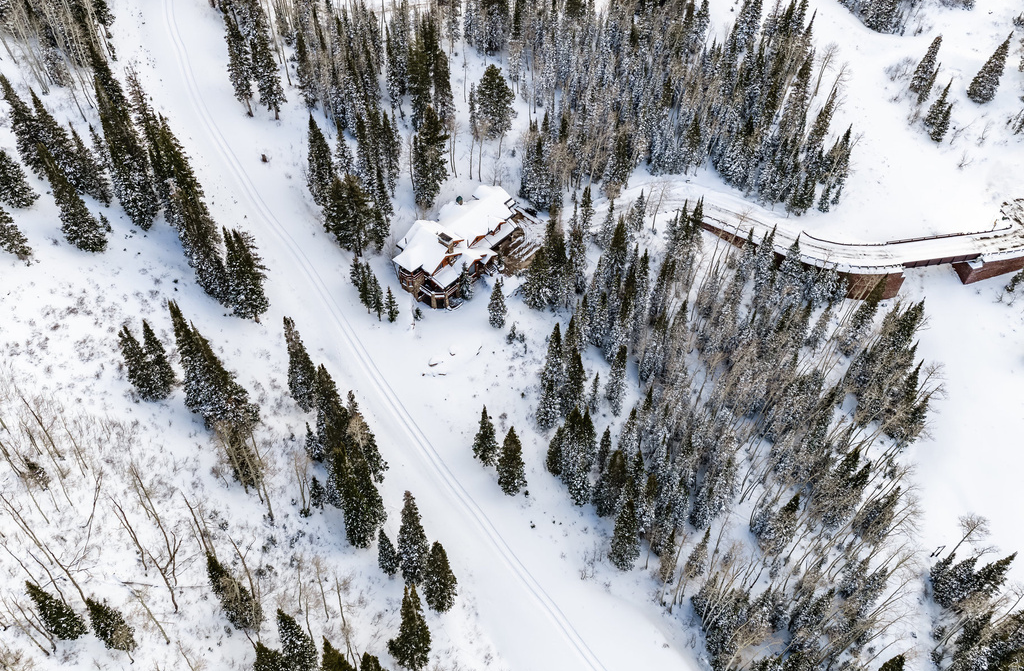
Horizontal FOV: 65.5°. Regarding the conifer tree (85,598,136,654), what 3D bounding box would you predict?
[{"bbox_3d":[-63.930,44.610,125.030,5.800,15.000,5.800,1,44,0],"label":"conifer tree"}]

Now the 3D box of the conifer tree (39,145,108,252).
[{"bbox_3d":[-84.950,-25.980,152.030,7.600,23.000,7.600,1,44,0],"label":"conifer tree"}]

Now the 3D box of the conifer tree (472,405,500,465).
[{"bbox_3d":[-3.750,13.530,112.110,3.780,11.810,3.780,2,45,0],"label":"conifer tree"}]

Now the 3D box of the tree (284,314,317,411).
[{"bbox_3d":[-30.970,4.000,113.210,4.500,18.500,4.500,2,45,0],"label":"tree"}]

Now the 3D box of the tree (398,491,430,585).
[{"bbox_3d":[-12.520,24.450,97.770,4.400,19.050,4.400,2,45,0],"label":"tree"}]

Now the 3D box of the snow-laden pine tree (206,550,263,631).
[{"bbox_3d":[-36.490,31.510,101.670,6.200,15.800,6.200,1,44,0],"label":"snow-laden pine tree"}]

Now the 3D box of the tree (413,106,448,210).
[{"bbox_3d":[-15.070,-32.030,142.710,6.300,20.530,6.300,2,45,0],"label":"tree"}]

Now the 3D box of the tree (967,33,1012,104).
[{"bbox_3d":[108.830,-60.190,179.220,6.600,16.350,6.600,2,45,0],"label":"tree"}]

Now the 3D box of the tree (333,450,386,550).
[{"bbox_3d":[-20.160,19.950,101.180,6.500,18.440,6.500,2,45,0],"label":"tree"}]

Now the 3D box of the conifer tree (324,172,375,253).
[{"bbox_3d":[-30.380,-22.560,145.180,8.800,15.820,8.800,1,44,0],"label":"conifer tree"}]

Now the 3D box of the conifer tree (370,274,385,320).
[{"bbox_3d":[-23.320,-6.480,135.860,3.000,10.200,3.000,1,44,0],"label":"conifer tree"}]

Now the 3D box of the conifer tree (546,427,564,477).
[{"bbox_3d":[6.980,16.790,117.120,4.000,10.710,4.000,1,44,0],"label":"conifer tree"}]

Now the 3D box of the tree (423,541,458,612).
[{"bbox_3d":[-9.510,30.600,102.630,5.200,15.580,5.200,1,44,0],"label":"tree"}]

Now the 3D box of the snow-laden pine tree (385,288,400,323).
[{"bbox_3d":[-20.780,-5.320,136.830,3.000,7.260,3.000,1,44,0],"label":"snow-laden pine tree"}]

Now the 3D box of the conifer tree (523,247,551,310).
[{"bbox_3d":[5.170,-12.110,162.970,6.200,15.270,6.200,1,44,0],"label":"conifer tree"}]

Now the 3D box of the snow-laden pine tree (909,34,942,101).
[{"bbox_3d":[108.560,-69.440,207.030,5.400,17.300,5.400,1,44,0],"label":"snow-laden pine tree"}]

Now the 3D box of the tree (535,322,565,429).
[{"bbox_3d":[5.950,6.150,118.370,5.000,22.200,5.000,1,44,0],"label":"tree"}]

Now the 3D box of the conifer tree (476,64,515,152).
[{"bbox_3d":[-4.040,-49.990,176.880,8.200,21.280,8.200,1,44,0],"label":"conifer tree"}]

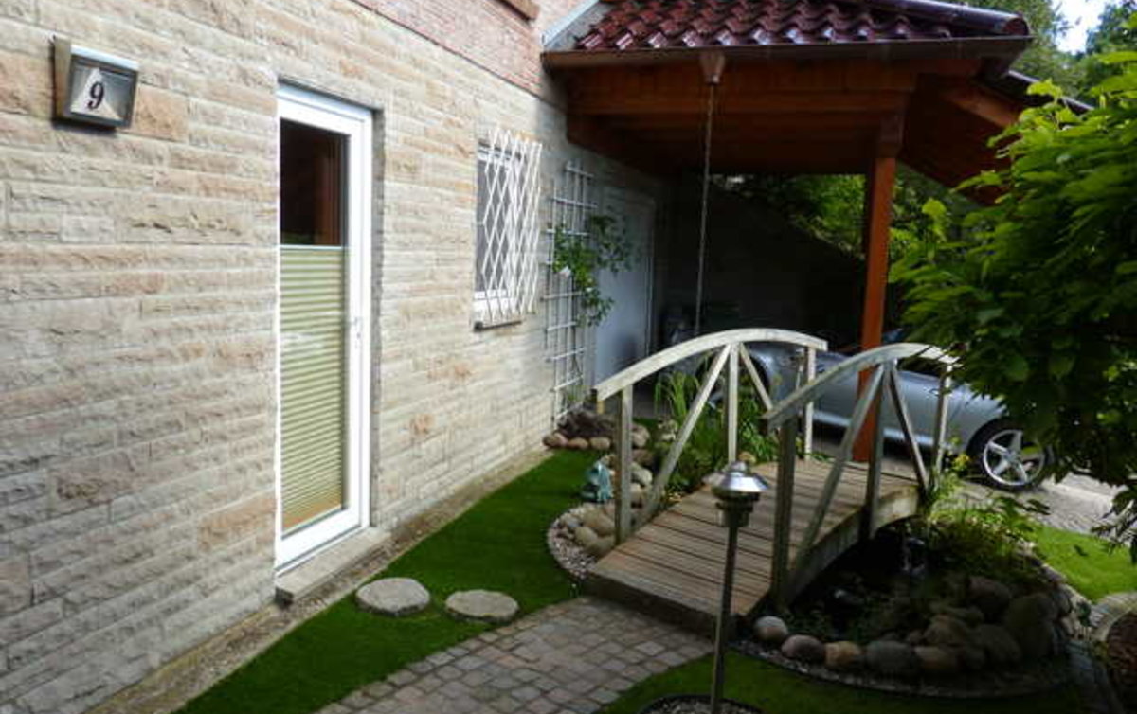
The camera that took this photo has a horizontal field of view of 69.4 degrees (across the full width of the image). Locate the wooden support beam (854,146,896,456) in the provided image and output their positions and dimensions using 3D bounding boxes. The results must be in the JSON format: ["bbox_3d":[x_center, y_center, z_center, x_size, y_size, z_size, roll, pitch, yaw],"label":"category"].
[{"bbox_3d":[2.467,-0.398,6.606,0.145,2.448,0.145,5,8,18],"label":"wooden support beam"}]

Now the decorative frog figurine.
[{"bbox_3d":[0.187,0.794,5.242,0.220,0.265,0.170,1,8,-8],"label":"decorative frog figurine"}]

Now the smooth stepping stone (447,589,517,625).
[{"bbox_3d":[-0.373,1.096,3.570,0.325,0.060,0.300,2,8,0],"label":"smooth stepping stone"}]

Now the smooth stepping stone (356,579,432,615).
[{"bbox_3d":[-0.769,1.071,3.641,0.330,0.060,0.330,5,8,18],"label":"smooth stepping stone"}]

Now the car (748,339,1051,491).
[{"bbox_3d":[3.050,0.200,7.800,4.200,1.290,1.770,9,10,40],"label":"car"}]

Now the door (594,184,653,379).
[{"bbox_3d":[0.573,-0.628,8.874,0.080,2.192,2.272,5,8,18],"label":"door"}]

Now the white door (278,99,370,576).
[{"bbox_3d":[-1.193,-0.115,3.861,0.080,2.128,0.844,5,8,18],"label":"white door"}]

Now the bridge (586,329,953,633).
[{"bbox_3d":[1.319,0.474,4.653,0.864,1.144,2.864,8,10,38],"label":"bridge"}]

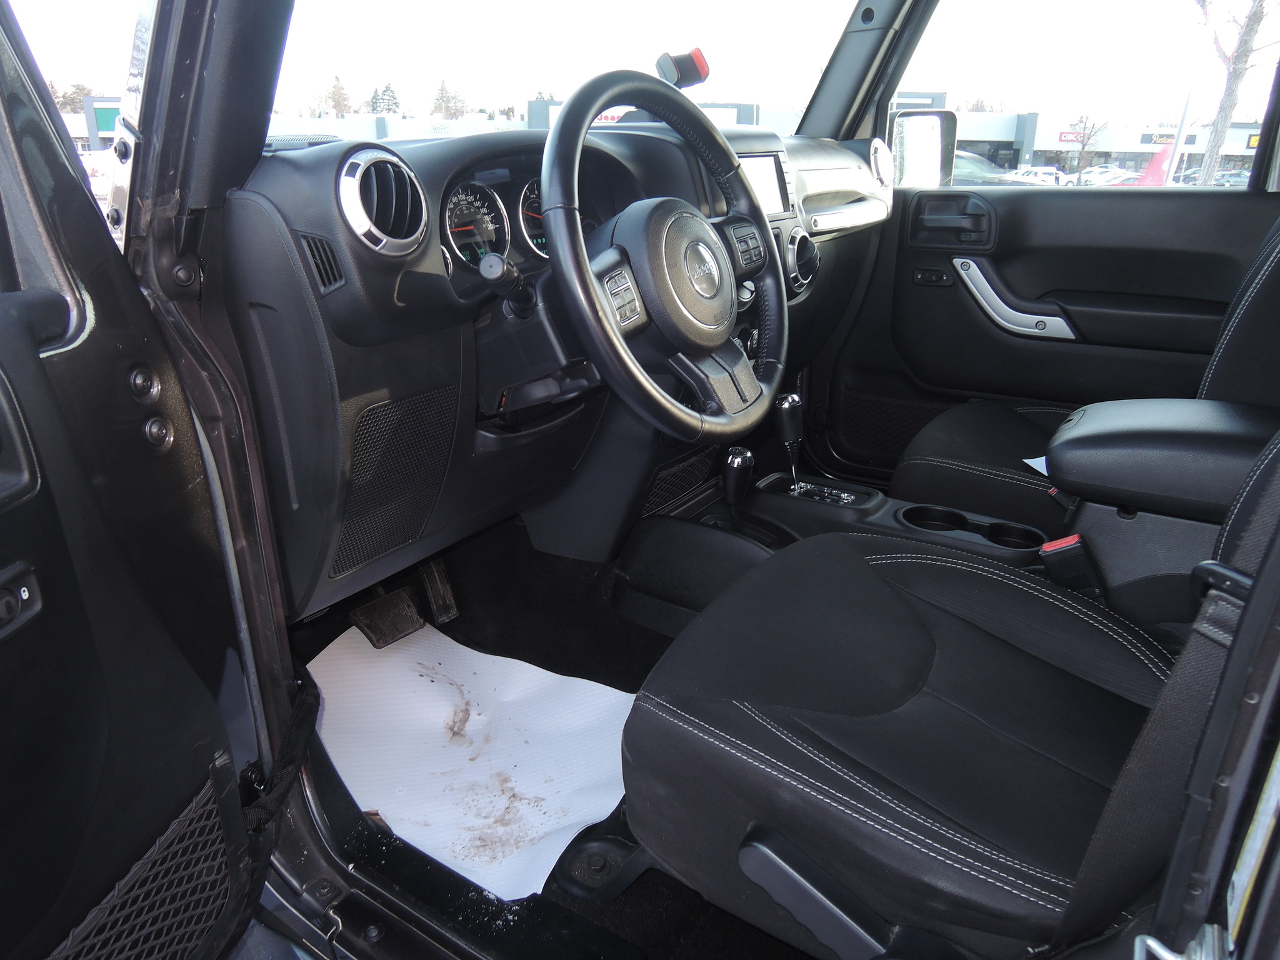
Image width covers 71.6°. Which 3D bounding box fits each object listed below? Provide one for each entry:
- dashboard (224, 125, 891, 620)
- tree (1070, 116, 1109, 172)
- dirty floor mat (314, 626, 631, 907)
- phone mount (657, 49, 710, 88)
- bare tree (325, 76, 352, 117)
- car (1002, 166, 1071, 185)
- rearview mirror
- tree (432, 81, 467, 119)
[{"bbox_3d":[0.024,-0.276,1.374,0.370,0.510,1.370,13,24,33],"label":"dashboard"},{"bbox_3d":[33.353,-24.504,66.000,2.800,5.300,2.800,-1,20,0],"label":"tree"},{"bbox_3d":[-0.249,0.325,1.256,0.560,0.060,0.400,13,24,33],"label":"dirty floor mat"},{"bbox_3d":[0.059,-0.574,1.240,0.080,0.055,0.045,-17,25,-38],"label":"phone mount"},{"bbox_3d":[-47.561,-55.763,140.000,4.300,15.000,4.300,-1,20,0],"label":"bare tree"},{"bbox_3d":[28.893,-22.082,65.000,4.600,1.650,1.850,8,21,23],"label":"car"},{"bbox_3d":[0.624,-0.720,1.945,0.170,0.190,0.085,-15,24,-34],"label":"rearview mirror"},{"bbox_3d":[-30.051,-55.448,140.000,5.300,14.500,5.300,-1,20,0],"label":"tree"}]

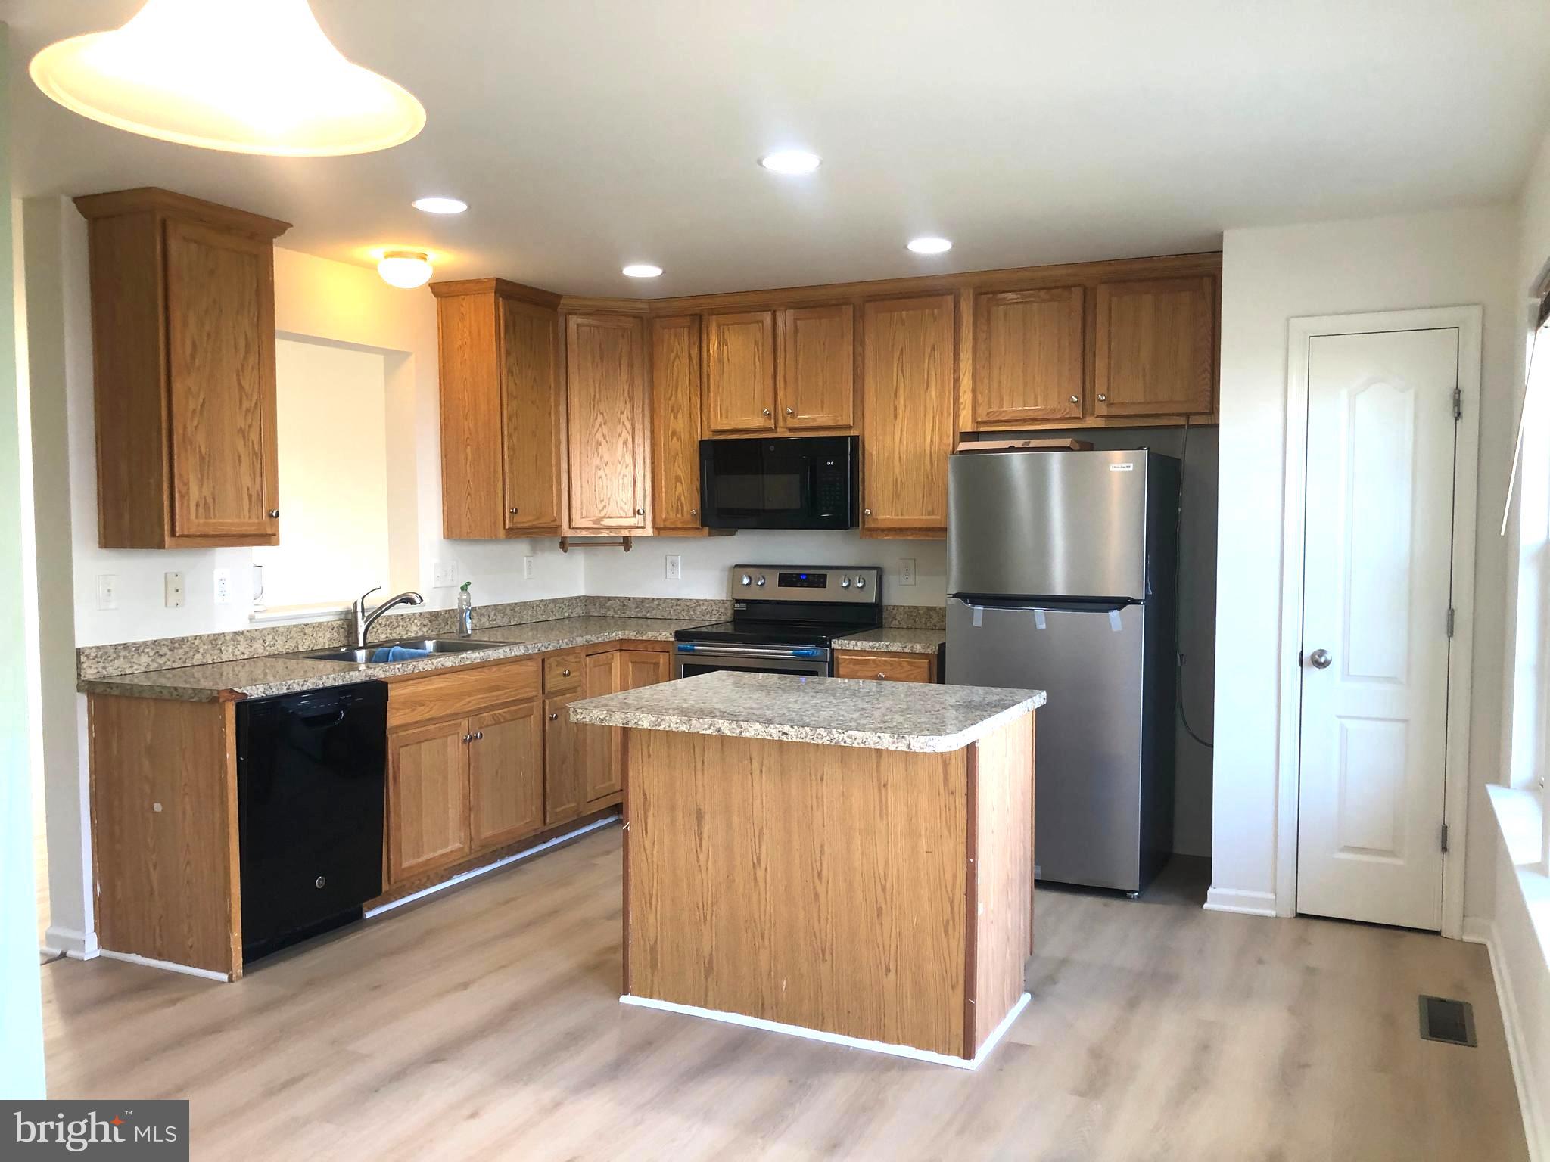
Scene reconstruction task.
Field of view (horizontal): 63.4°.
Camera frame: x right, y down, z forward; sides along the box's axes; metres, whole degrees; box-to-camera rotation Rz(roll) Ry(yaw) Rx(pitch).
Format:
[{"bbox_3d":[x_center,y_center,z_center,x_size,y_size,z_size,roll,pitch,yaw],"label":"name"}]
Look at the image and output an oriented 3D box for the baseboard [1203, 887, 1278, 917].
[{"bbox_3d":[1.690,1.167,4.558,0.246,0.081,0.025,1,3,26],"label":"baseboard"}]

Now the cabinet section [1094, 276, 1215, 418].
[{"bbox_3d":[1.554,-0.918,5.065,0.455,0.540,0.320,1,3,26],"label":"cabinet section"}]

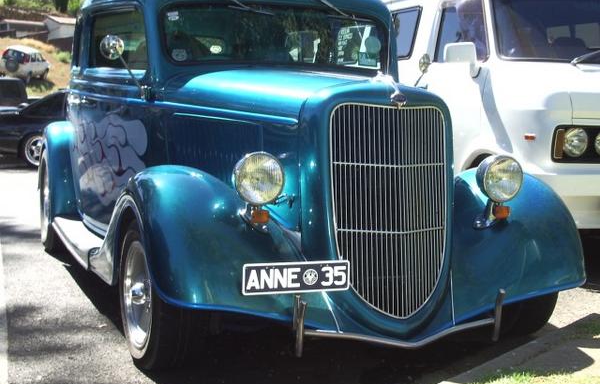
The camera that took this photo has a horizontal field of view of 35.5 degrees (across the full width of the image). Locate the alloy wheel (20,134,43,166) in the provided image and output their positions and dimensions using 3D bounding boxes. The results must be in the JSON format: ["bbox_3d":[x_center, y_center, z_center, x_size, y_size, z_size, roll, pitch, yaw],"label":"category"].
[{"bbox_3d":[-3.807,-0.589,13.600,0.440,0.440,0.200,2,5,12],"label":"alloy wheel"}]

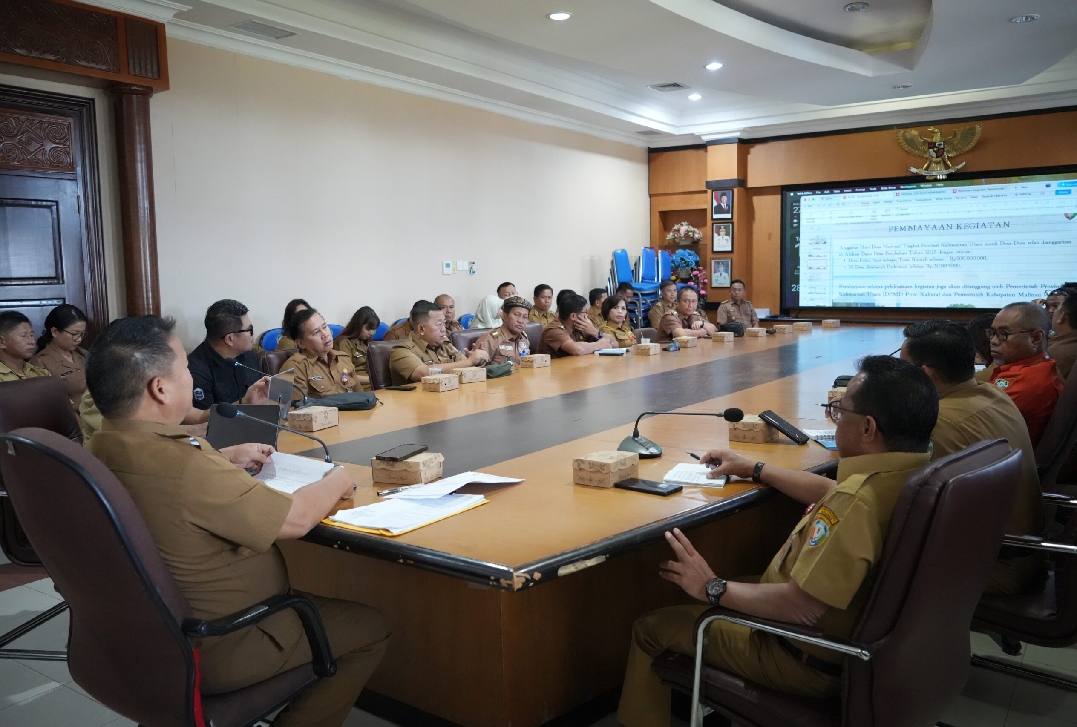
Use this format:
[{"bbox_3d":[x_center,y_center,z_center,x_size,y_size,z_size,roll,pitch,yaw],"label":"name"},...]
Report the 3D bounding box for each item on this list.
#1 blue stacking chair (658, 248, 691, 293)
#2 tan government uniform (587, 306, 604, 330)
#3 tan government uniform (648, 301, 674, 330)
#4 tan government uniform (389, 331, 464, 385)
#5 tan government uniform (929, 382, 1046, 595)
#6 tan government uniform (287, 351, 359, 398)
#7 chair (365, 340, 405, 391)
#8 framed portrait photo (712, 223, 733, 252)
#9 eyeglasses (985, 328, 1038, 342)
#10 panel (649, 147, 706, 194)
[{"bbox_3d":[2.005,-1.159,12.066,0.550,0.900,0.450,4,7,35],"label":"blue stacking chair"},{"bbox_3d":[0.778,-0.393,10.363,0.320,0.620,0.460,1,6,18],"label":"tan government uniform"},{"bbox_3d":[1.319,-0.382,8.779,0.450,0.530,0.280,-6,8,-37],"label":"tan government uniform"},{"bbox_3d":[-0.672,0.115,5.102,0.380,0.620,0.500,2,6,21],"label":"tan government uniform"},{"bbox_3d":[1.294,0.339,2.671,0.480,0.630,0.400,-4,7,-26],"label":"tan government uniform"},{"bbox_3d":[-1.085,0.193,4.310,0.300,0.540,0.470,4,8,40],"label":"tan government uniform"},{"bbox_3d":[-0.591,0.337,5.126,0.640,0.980,0.600,3,8,34],"label":"chair"},{"bbox_3d":[2.593,-1.769,11.944,0.314,0.420,0.030,4,7,35],"label":"framed portrait photo"},{"bbox_3d":[1.730,-0.106,3.100,0.140,0.045,0.140,-2,6,-9],"label":"eyeglasses"},{"bbox_3d":[1.798,-2.469,10.942,0.811,0.525,0.040,3,8,34],"label":"panel"}]

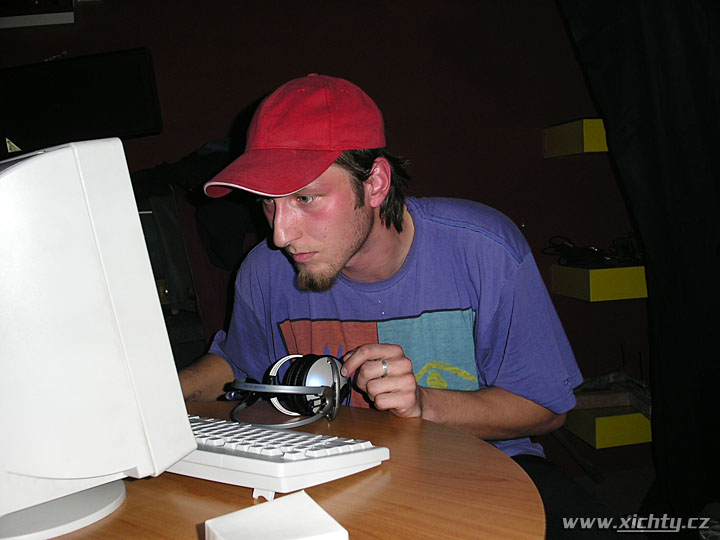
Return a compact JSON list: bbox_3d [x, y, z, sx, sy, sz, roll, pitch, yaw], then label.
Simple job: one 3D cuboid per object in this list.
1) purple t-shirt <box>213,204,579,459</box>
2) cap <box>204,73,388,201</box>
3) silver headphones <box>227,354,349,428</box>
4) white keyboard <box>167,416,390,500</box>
[{"bbox_3d":[0.058,0.100,1.320,0.560,0.480,0.370,-3,19,12],"label":"purple t-shirt"},{"bbox_3d":[-0.087,-0.175,1.031,0.177,0.155,0.265,0,9,44],"label":"cap"},{"bbox_3d":[-0.094,0.166,1.100,0.170,0.090,0.180,-6,5,-33],"label":"silver headphones"},{"bbox_3d":[-0.194,0.217,0.989,0.455,0.042,0.168,-3,-6,40],"label":"white keyboard"}]

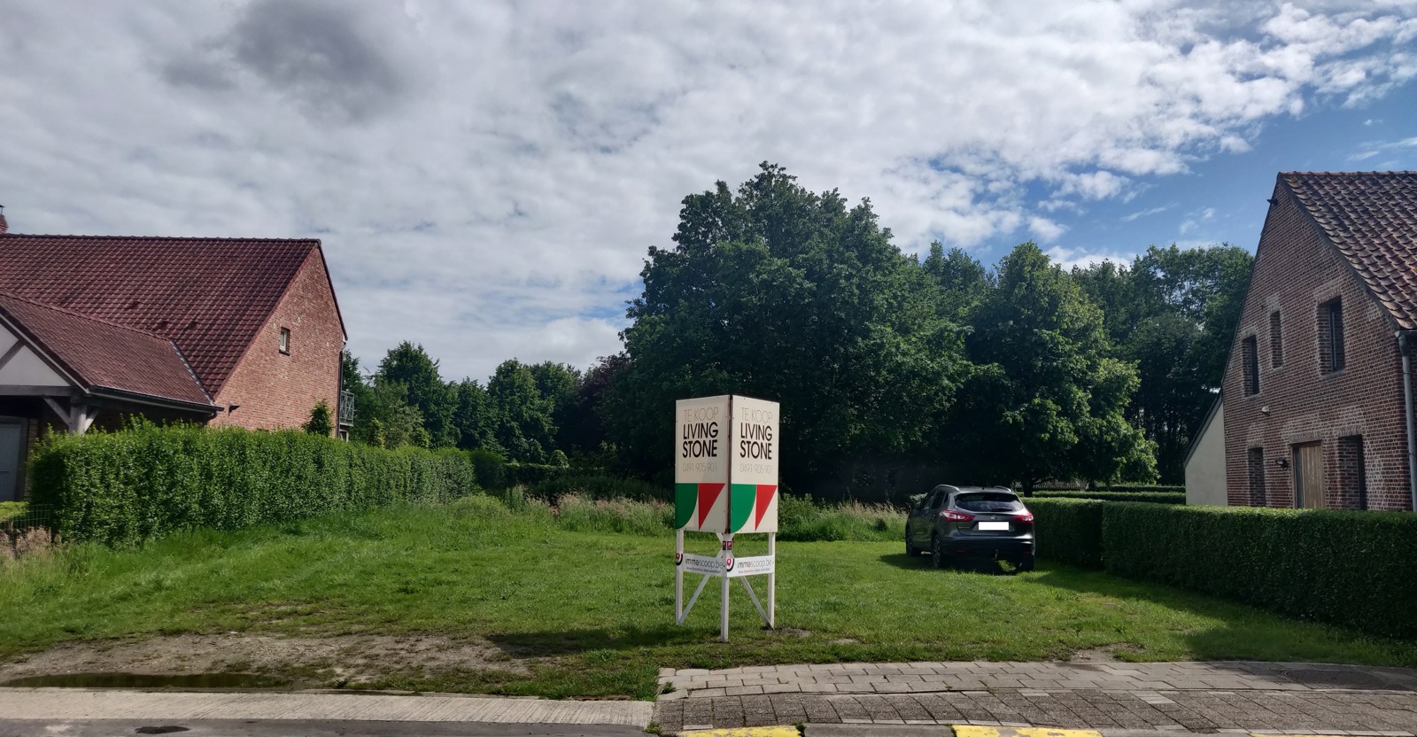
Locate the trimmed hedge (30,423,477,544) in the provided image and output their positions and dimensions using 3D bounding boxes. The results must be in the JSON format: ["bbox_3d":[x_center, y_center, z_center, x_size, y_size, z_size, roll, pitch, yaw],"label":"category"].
[{"bbox_3d":[-9.027,2.921,24.316,0.950,2.150,19.059,0,-7,4],"label":"trimmed hedge"}]

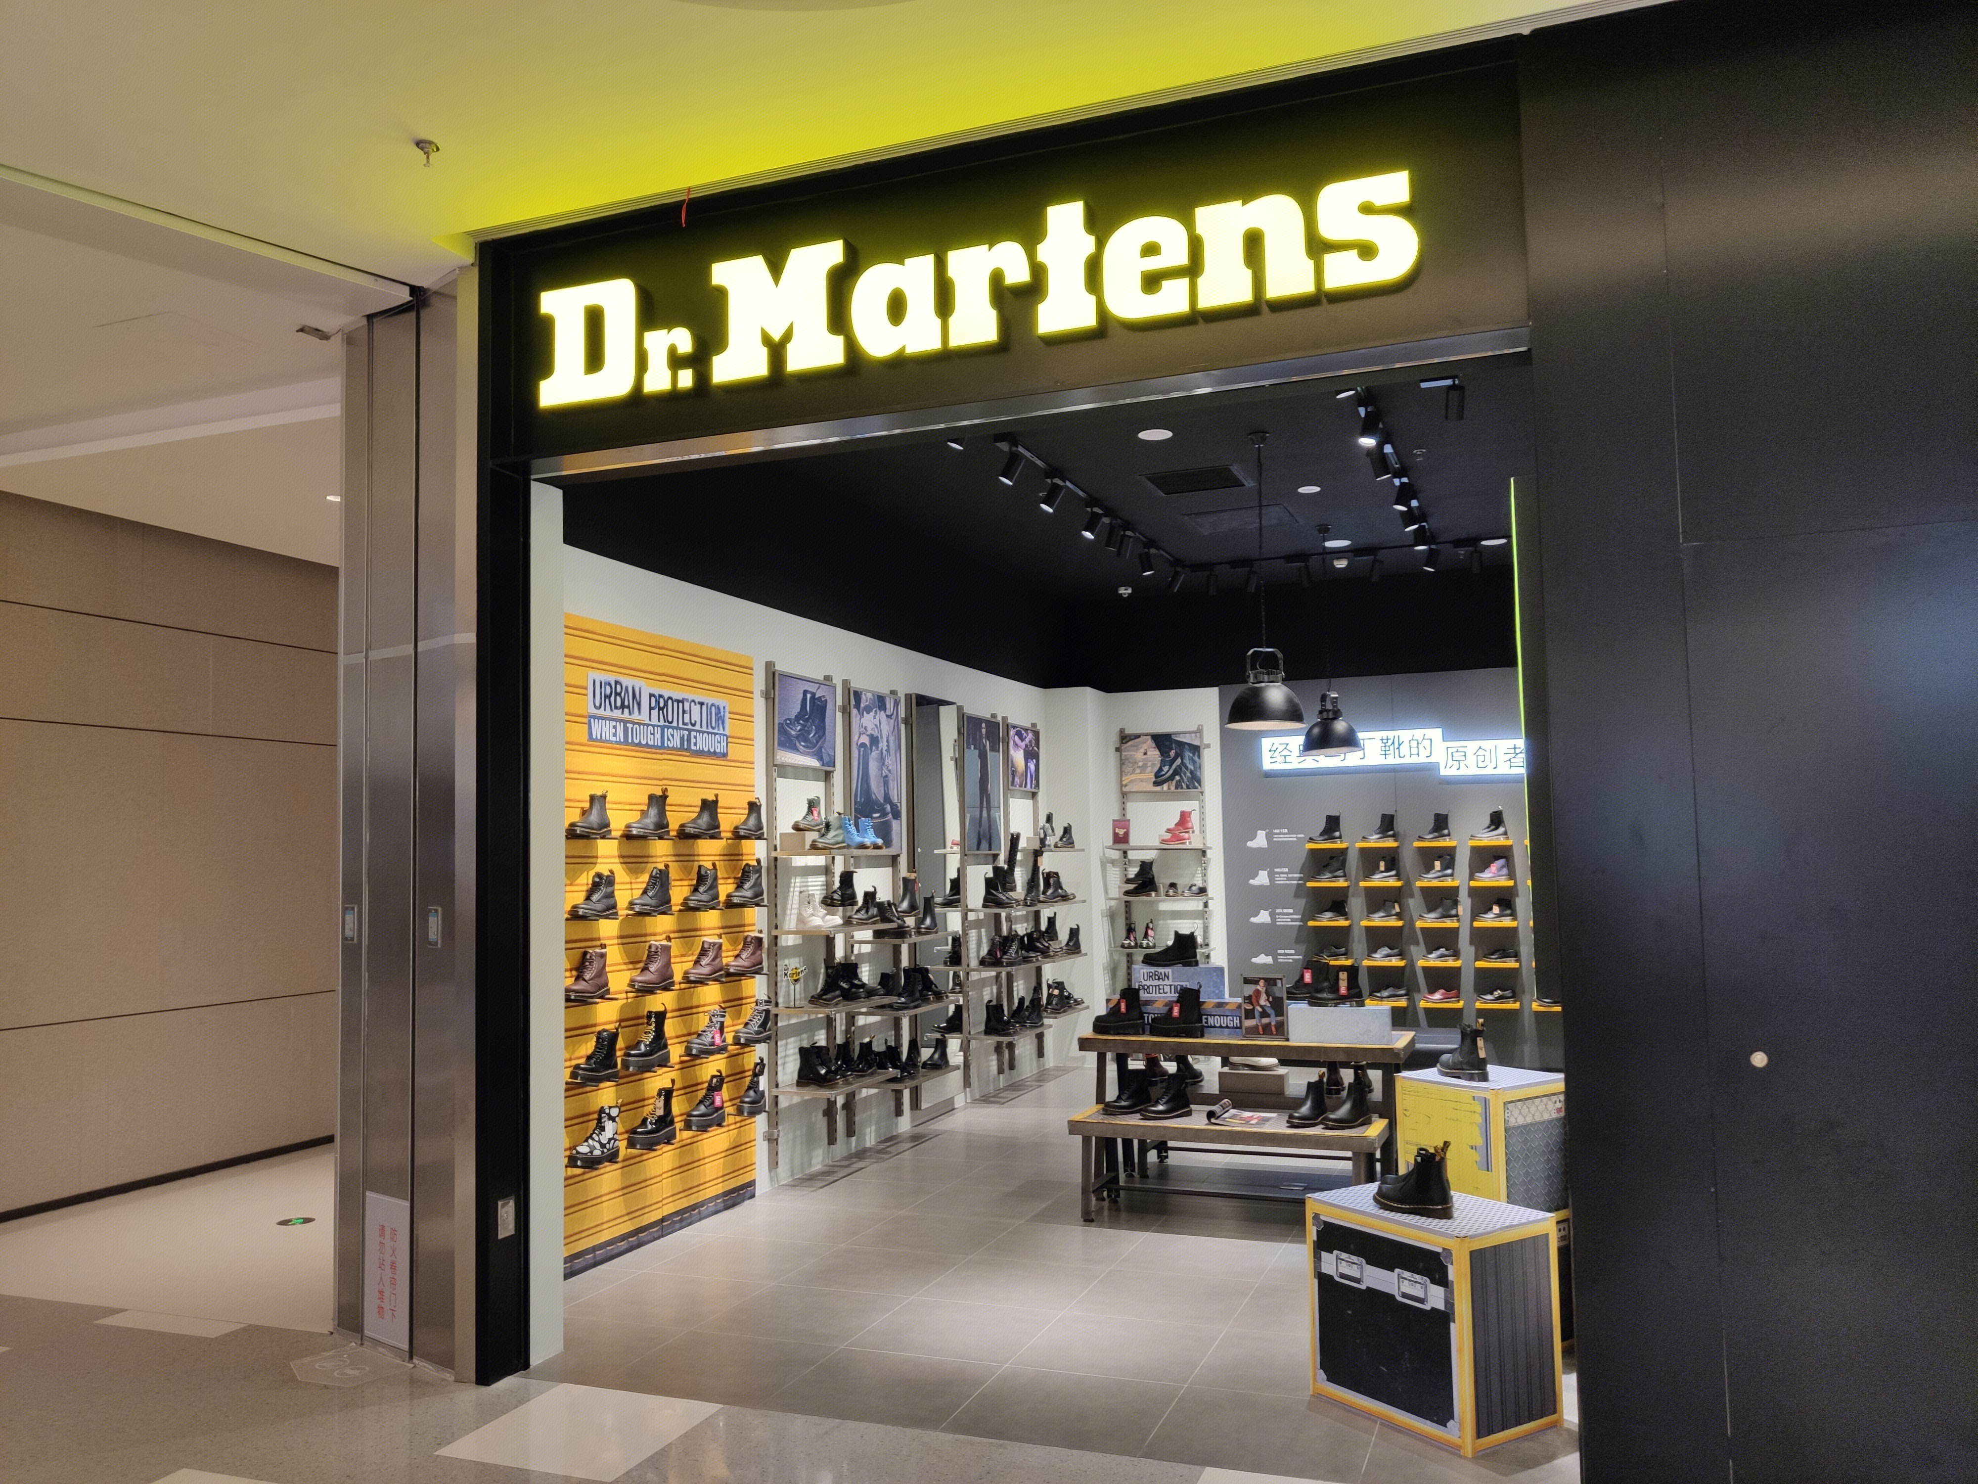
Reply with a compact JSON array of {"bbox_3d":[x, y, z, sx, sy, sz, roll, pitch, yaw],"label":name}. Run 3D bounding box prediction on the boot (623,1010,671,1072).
[{"bbox_3d":[-1.448,1.266,6.316,0.113,0.245,0.289,-3,-5,21],"label":"boot"}]

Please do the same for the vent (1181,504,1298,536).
[{"bbox_3d":[1.637,-1.437,9.630,0.635,0.030,0.652,-3,-4,21],"label":"vent"}]

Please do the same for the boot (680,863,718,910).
[{"bbox_3d":[-1.335,0.673,6.908,0.100,0.216,0.270,-2,-5,17],"label":"boot"}]

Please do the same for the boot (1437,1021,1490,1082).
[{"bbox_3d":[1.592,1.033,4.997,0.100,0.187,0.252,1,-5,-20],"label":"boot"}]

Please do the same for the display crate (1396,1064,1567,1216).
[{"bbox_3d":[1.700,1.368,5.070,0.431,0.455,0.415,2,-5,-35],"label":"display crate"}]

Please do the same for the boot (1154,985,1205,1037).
[{"bbox_3d":[0.914,1.304,7.228,0.283,0.252,0.105,-4,-5,34],"label":"boot"}]

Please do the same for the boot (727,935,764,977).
[{"bbox_3d":[-1.186,1.032,7.248,0.100,0.208,0.270,-3,-5,21],"label":"boot"}]

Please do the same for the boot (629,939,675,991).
[{"bbox_3d":[-1.440,0.956,6.358,0.108,0.213,0.282,-3,-5,21],"label":"boot"}]

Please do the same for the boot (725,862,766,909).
[{"bbox_3d":[-1.190,0.692,7.280,0.100,0.225,0.270,-3,-5,21],"label":"boot"}]

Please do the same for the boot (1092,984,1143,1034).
[{"bbox_3d":[0.637,1.325,7.309,0.262,0.222,0.106,-2,-5,14],"label":"boot"}]

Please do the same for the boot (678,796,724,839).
[{"bbox_3d":[-1.314,0.349,6.780,0.107,0.185,0.285,-3,-5,21],"label":"boot"}]

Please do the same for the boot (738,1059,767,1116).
[{"bbox_3d":[-1.150,1.682,7.258,0.108,0.247,0.275,-2,-4,7],"label":"boot"}]

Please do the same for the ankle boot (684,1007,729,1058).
[{"bbox_3d":[-1.308,1.344,6.888,0.105,0.213,0.280,-3,-5,25],"label":"ankle boot"}]

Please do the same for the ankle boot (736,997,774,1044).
[{"bbox_3d":[-1.126,1.341,7.150,0.110,0.213,0.282,-3,-5,21],"label":"ankle boot"}]

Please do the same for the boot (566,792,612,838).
[{"bbox_3d":[-1.609,0.297,6.019,0.106,0.183,0.275,-3,-5,21],"label":"boot"}]

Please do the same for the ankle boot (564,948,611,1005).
[{"bbox_3d":[-1.644,0.952,6.077,0.105,0.222,0.278,-3,-5,24],"label":"ankle boot"}]

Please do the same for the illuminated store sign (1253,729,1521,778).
[{"bbox_3d":[3.161,0.103,11.584,2.059,0.368,0.080,-3,-4,21],"label":"illuminated store sign"}]

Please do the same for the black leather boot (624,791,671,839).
[{"bbox_3d":[-1.499,0.317,6.529,0.100,0.222,0.270,-3,-5,21],"label":"black leather boot"}]

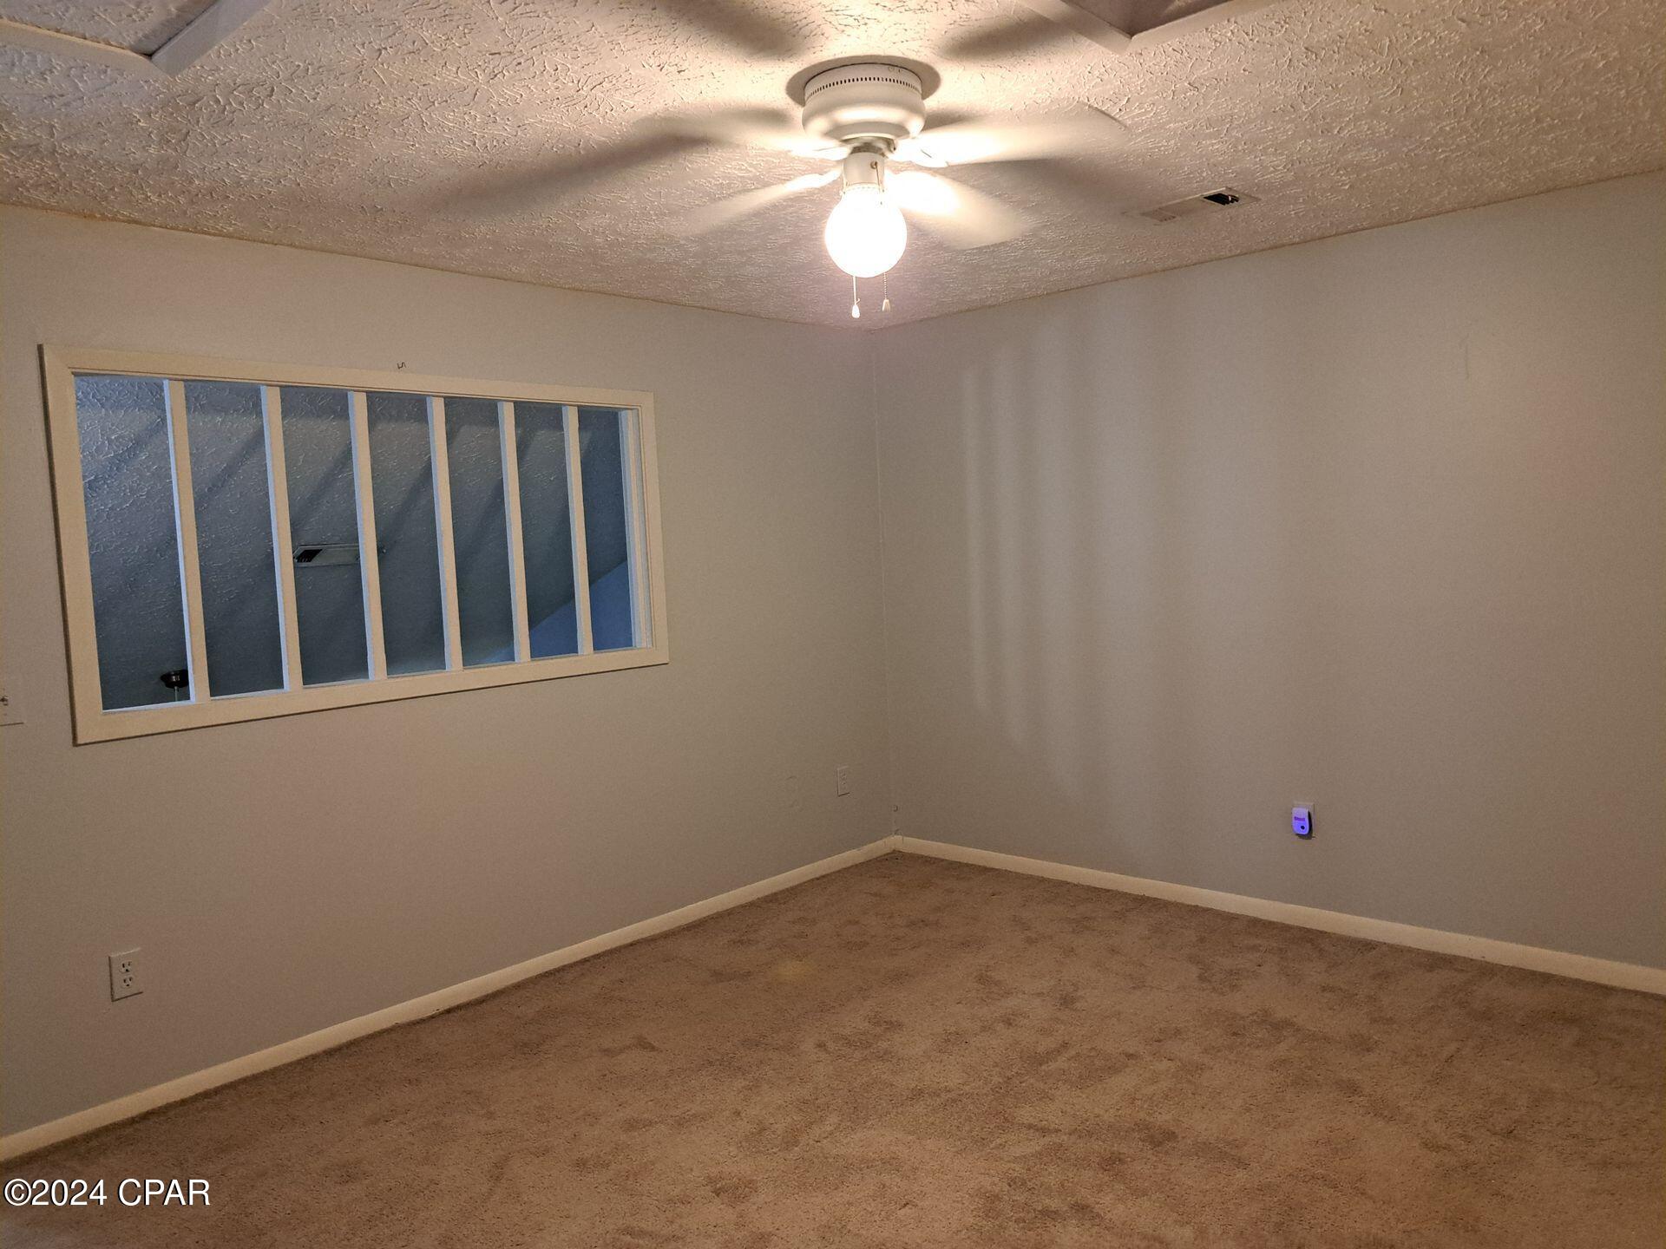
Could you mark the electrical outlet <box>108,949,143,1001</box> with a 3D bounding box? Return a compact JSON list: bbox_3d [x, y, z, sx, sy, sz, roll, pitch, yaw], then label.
[{"bbox_3d":[-1.791,0.891,2.933,0.010,0.115,0.071,1,5,43],"label":"electrical outlet"}]

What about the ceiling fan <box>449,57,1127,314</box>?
[{"bbox_3d":[0.072,-0.859,2.337,1.100,0.440,1.100,0,5,37],"label":"ceiling fan"}]

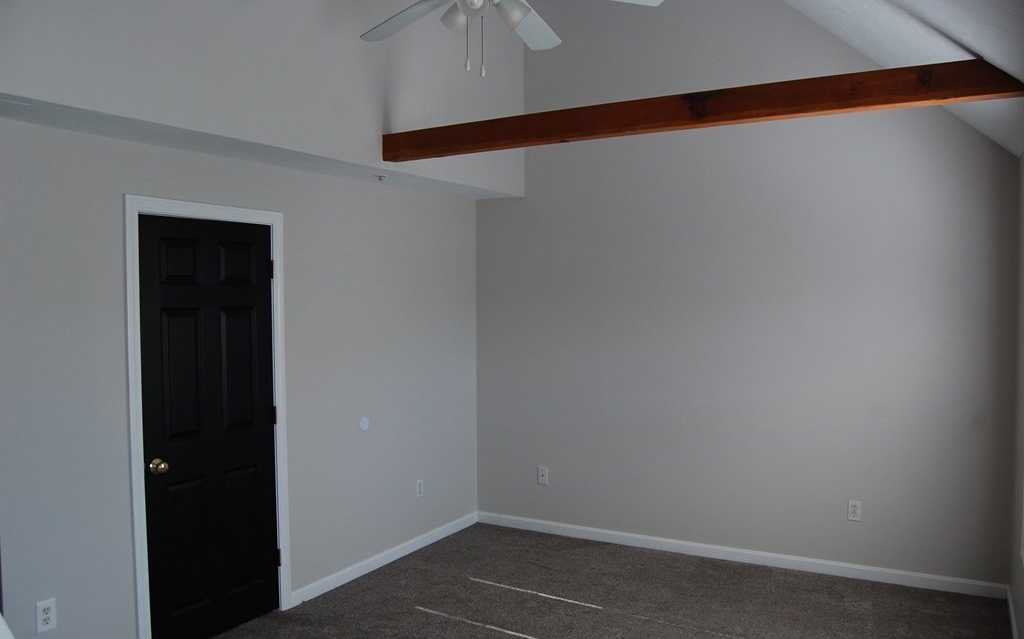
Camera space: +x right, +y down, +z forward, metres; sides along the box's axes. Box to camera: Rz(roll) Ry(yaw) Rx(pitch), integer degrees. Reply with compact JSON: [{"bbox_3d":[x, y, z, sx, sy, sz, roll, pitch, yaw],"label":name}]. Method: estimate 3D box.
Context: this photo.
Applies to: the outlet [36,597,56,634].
[{"bbox_3d":[-1.758,1.120,2.900,0.008,0.116,0.073,0,2,30],"label":"outlet"}]

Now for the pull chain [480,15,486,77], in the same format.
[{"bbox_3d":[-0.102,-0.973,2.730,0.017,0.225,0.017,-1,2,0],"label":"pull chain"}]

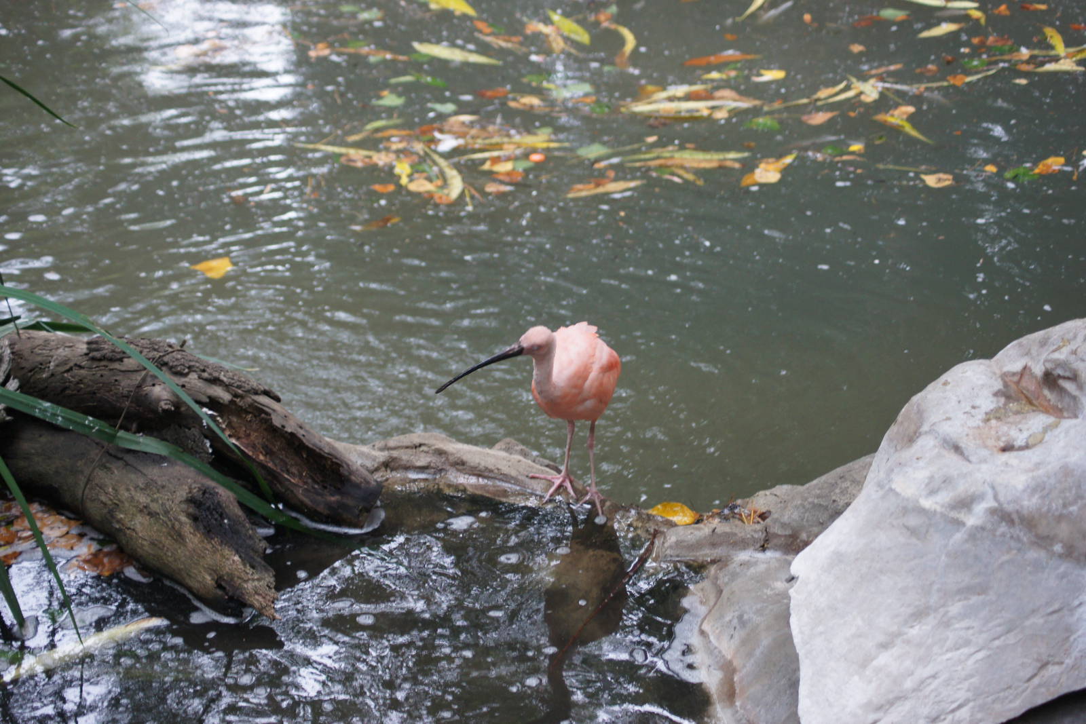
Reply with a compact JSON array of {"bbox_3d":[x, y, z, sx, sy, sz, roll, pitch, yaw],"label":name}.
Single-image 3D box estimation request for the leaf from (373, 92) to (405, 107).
[{"bbox_3d":[-0.320,-0.549,5.137,0.068,0.013,0.066,-4,26,-9],"label":"leaf"}]

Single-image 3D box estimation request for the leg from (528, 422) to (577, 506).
[{"bbox_3d":[0.017,0.140,3.470,0.065,0.105,0.060,11,28,22],"label":"leg"}]

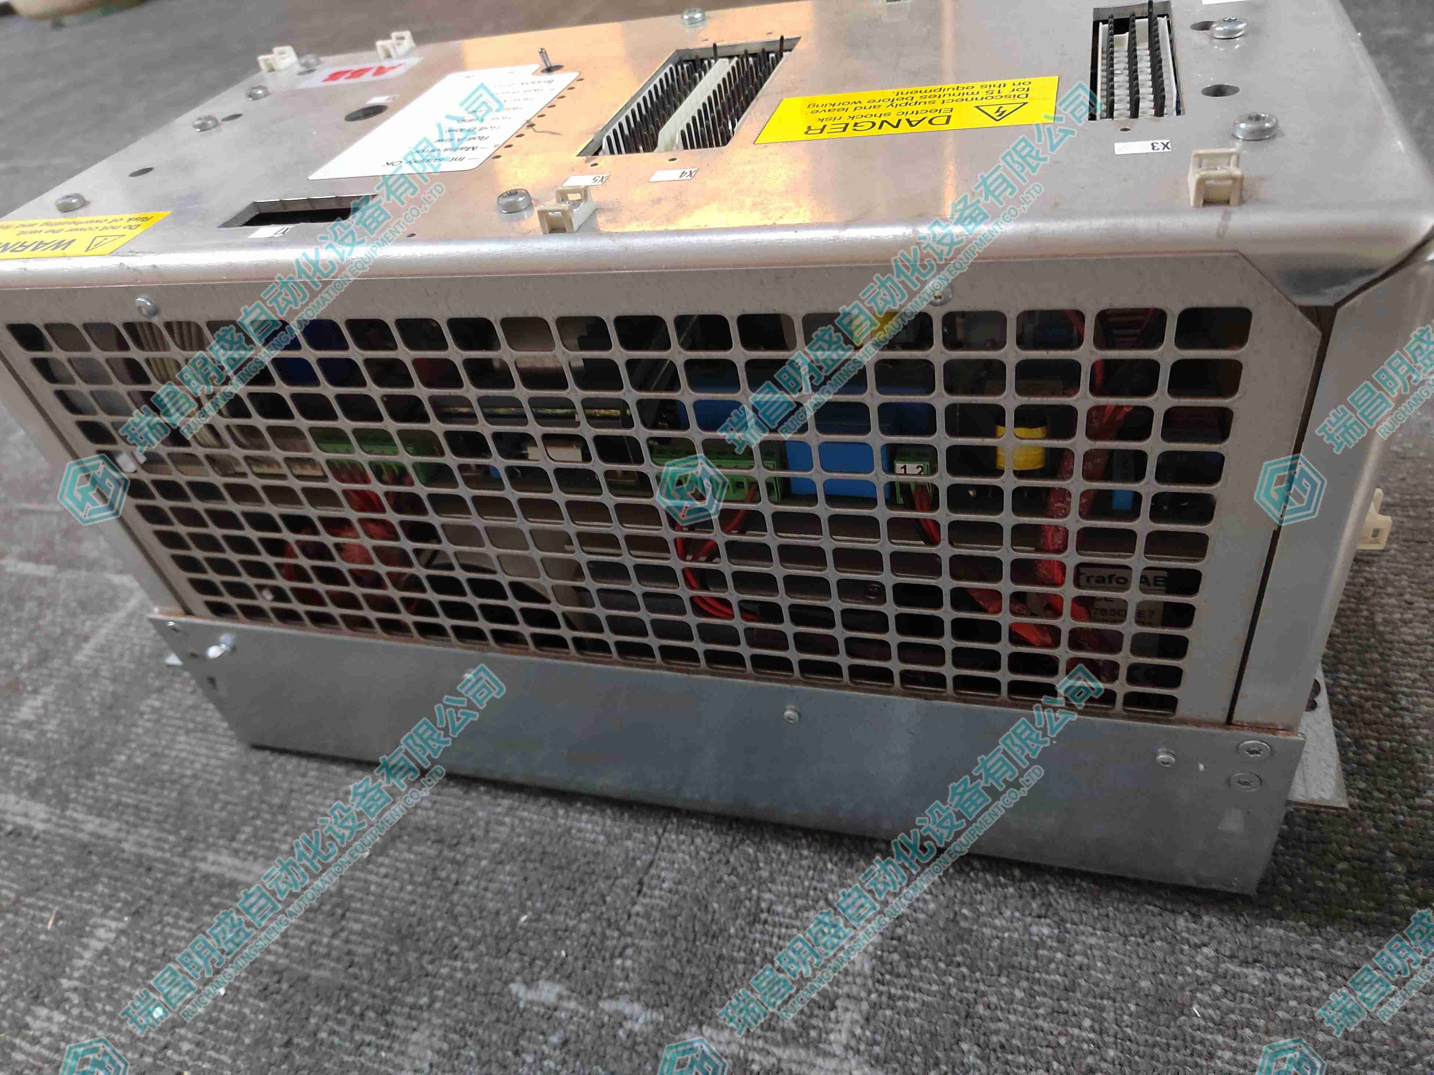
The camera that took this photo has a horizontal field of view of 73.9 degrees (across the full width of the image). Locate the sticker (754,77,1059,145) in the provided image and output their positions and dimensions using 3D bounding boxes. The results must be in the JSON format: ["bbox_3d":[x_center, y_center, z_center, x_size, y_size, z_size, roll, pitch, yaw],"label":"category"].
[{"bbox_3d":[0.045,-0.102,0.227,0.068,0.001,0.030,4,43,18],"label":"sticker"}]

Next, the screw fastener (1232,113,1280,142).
[{"bbox_3d":[0.104,-0.080,0.184,0.008,0.003,0.008,4,43,18],"label":"screw fastener"}]

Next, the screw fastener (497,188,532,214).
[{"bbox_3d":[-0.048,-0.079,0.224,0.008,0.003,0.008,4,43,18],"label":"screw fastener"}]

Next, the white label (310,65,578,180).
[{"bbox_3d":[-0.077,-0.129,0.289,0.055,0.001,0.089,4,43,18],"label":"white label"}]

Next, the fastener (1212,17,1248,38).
[{"bbox_3d":[0.124,-0.123,0.230,0.008,0.003,0.008,4,43,18],"label":"fastener"}]

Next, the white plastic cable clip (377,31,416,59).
[{"bbox_3d":[-0.125,-0.192,0.371,0.008,0.006,0.013,4,43,18],"label":"white plastic cable clip"}]

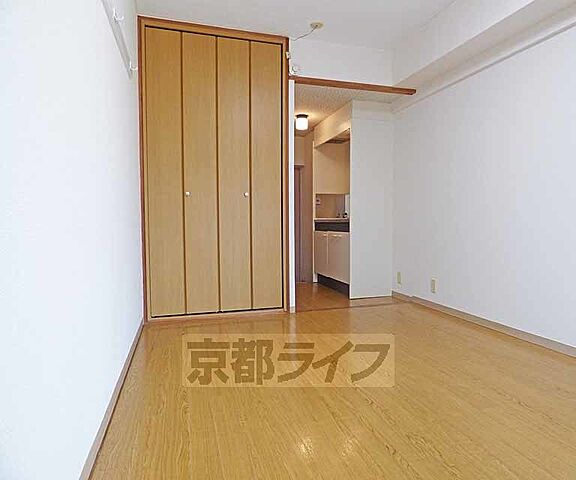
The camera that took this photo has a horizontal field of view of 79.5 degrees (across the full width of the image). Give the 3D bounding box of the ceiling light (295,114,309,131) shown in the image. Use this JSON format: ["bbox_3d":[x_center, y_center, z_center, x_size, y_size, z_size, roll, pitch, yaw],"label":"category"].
[{"bbox_3d":[0.168,-1.376,4.060,0.150,0.165,0.150,0,2,0],"label":"ceiling light"}]

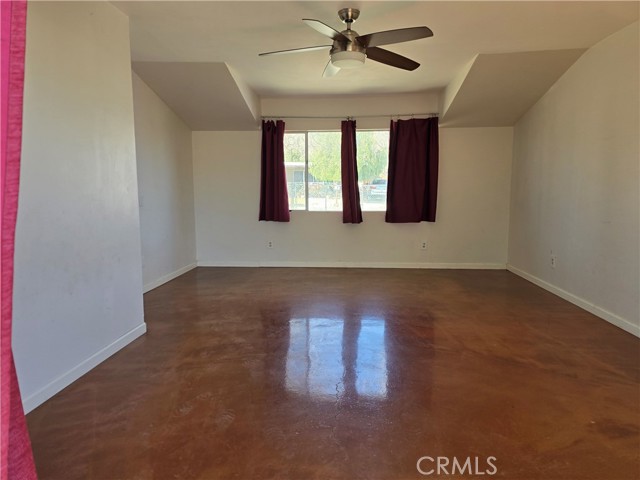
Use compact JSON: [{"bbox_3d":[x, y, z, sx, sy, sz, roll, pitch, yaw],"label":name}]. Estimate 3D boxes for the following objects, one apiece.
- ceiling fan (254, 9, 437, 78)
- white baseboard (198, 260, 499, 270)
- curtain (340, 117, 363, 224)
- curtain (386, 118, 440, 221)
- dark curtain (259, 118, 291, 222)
[{"bbox_3d":[0.174,-1.456,3.099,1.317,0.378,1.301,0,7,4],"label":"ceiling fan"},{"bbox_3d":[0.419,0.382,6.289,4.574,0.083,0.018,0,7,4],"label":"white baseboard"},{"bbox_3d":[0.455,-0.954,6.054,0.307,1.456,0.100,0,7,4],"label":"curtain"},{"bbox_3d":[1.295,-0.970,5.993,0.738,1.459,0.100,0,7,4],"label":"curtain"},{"bbox_3d":[-0.650,-0.979,6.129,0.454,1.448,0.100,0,7,4],"label":"dark curtain"}]

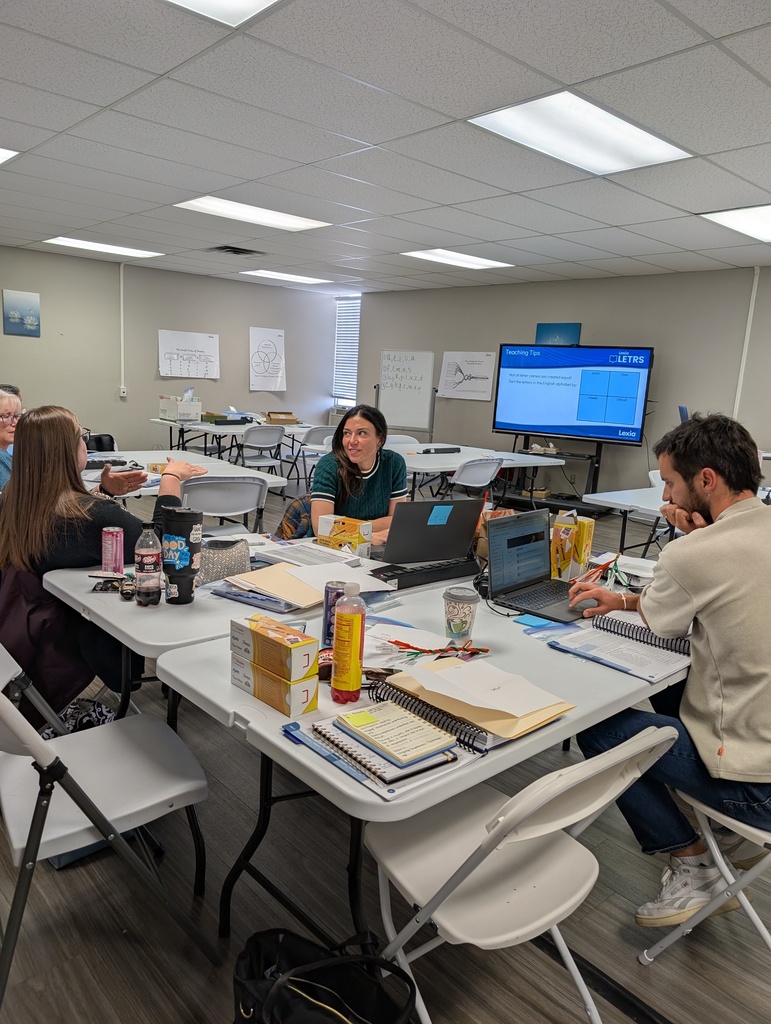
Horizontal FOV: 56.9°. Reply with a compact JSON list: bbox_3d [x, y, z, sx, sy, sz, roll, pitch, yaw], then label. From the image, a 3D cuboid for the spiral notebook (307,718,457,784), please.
[{"bbox_3d":[-0.006,0.400,1.241,0.158,0.020,0.218,-5,14,-37],"label":"spiral notebook"}]

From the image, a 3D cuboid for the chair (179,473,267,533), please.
[{"bbox_3d":[-0.968,0.158,4.092,0.460,0.785,0.500,-2,12,-25],"label":"chair"}]

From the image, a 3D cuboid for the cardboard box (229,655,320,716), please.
[{"bbox_3d":[-0.220,0.331,1.402,0.194,0.067,0.066,14,15,43],"label":"cardboard box"}]

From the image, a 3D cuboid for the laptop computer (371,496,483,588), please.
[{"bbox_3d":[0.118,0.051,2.540,0.350,0.238,0.300,-3,12,-27],"label":"laptop computer"}]

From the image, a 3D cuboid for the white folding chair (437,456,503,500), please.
[{"bbox_3d":[0.551,-0.047,5.566,0.460,0.785,0.500,-7,15,-42],"label":"white folding chair"}]

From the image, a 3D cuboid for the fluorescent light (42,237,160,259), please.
[{"bbox_3d":[-3.104,-2.957,7.932,1.200,0.060,0.600,-7,15,-42],"label":"fluorescent light"}]

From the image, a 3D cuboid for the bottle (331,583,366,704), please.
[{"bbox_3d":[-0.073,0.261,1.417,0.062,0.237,0.062,3,11,-1],"label":"bottle"}]

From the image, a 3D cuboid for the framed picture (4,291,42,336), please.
[{"bbox_3d":[-4.254,-2.318,8.336,0.402,0.510,0.025,-7,15,-42],"label":"framed picture"}]

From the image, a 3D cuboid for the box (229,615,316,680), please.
[{"bbox_3d":[-0.219,0.263,1.395,0.194,0.067,0.066,13,15,43],"label":"box"}]

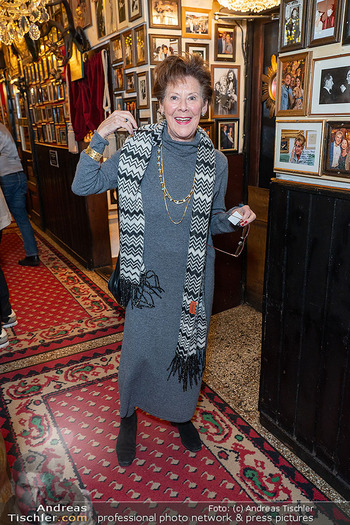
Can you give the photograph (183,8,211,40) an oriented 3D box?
[{"bbox_3d":[0.138,-1.558,2.757,0.228,0.176,0.022,-12,21,-27],"label":"photograph"}]

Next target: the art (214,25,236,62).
[{"bbox_3d":[0.338,-1.499,2.893,0.171,0.224,0.022,-12,21,-27],"label":"art"}]

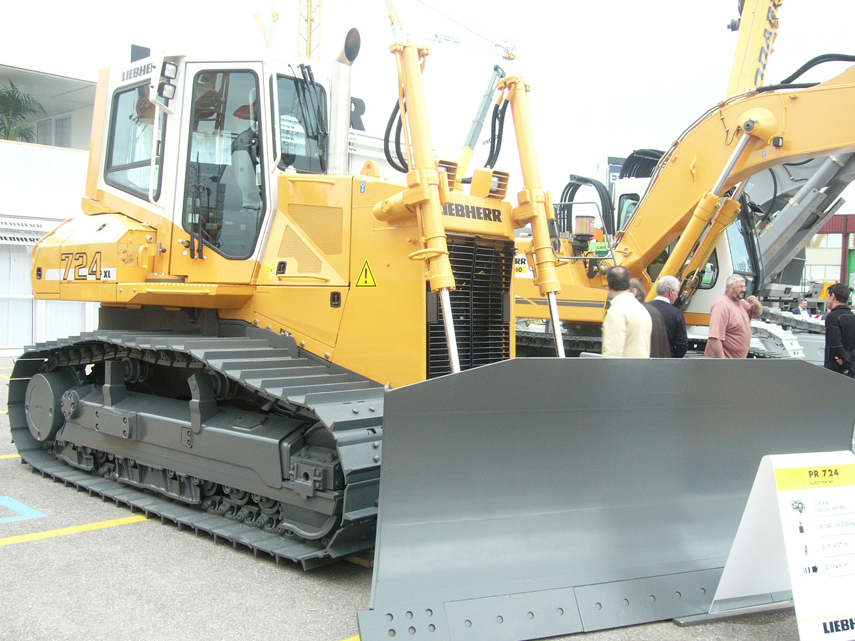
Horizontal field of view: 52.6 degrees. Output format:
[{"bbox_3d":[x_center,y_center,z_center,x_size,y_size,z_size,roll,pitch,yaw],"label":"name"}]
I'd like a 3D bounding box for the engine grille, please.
[{"bbox_3d":[0.281,0.004,5.224,0.110,1.040,0.770,3,2,43],"label":"engine grille"}]

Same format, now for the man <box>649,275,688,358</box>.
[{"bbox_3d":[2.133,0.446,7.650,0.480,1.680,0.310,2,2,30],"label":"man"}]

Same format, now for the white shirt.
[{"bbox_3d":[1.650,0.102,7.150,0.470,0.680,0.300,0,2,-34],"label":"white shirt"}]

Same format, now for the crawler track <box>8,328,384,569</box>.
[{"bbox_3d":[-1.662,0.665,5.772,4.080,1.150,0.610,3,2,43],"label":"crawler track"}]

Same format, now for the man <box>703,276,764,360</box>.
[{"bbox_3d":[2.832,0.435,8.000,0.480,1.720,0.580,3,2,35],"label":"man"}]

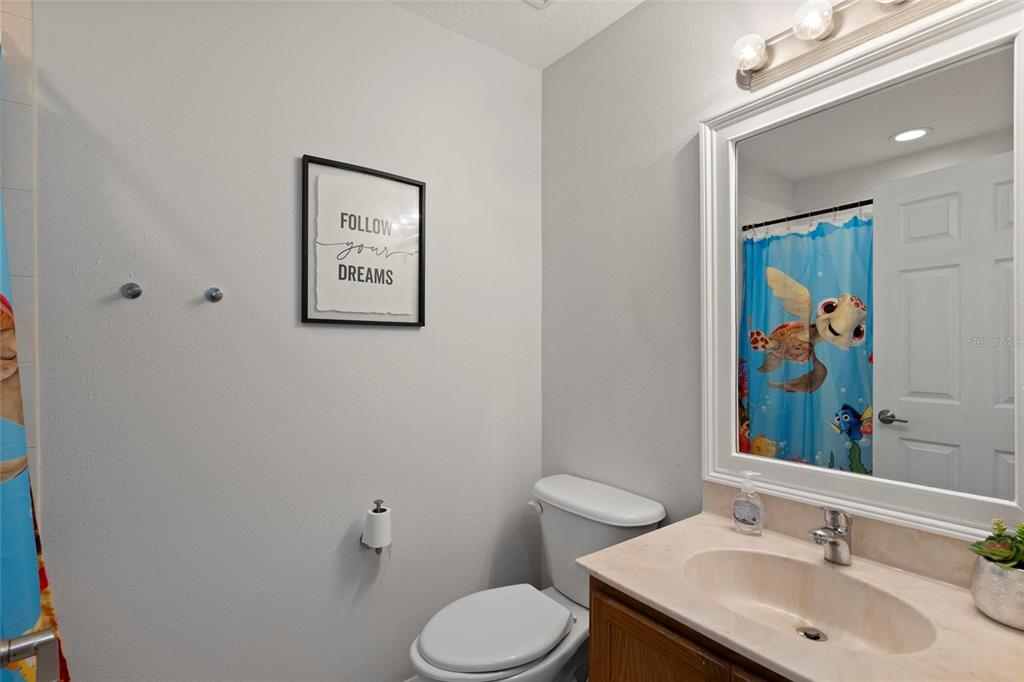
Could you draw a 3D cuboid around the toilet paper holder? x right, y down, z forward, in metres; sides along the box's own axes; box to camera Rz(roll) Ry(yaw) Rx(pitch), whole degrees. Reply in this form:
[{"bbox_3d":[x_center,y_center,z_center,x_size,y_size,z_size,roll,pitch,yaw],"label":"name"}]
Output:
[{"bbox_3d":[-0.437,0.596,1.473,0.078,0.172,0.116,1,-1,-36],"label":"toilet paper holder"}]

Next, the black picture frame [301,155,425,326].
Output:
[{"bbox_3d":[-0.479,-0.311,1.516,0.403,0.516,0.024,1,-1,-36],"label":"black picture frame"}]

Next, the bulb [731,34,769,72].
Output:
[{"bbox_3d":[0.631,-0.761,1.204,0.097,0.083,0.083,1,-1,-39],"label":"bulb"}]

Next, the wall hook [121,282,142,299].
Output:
[{"bbox_3d":[-0.965,-0.127,1.154,0.037,0.037,0.042,1,-1,-36],"label":"wall hook"}]

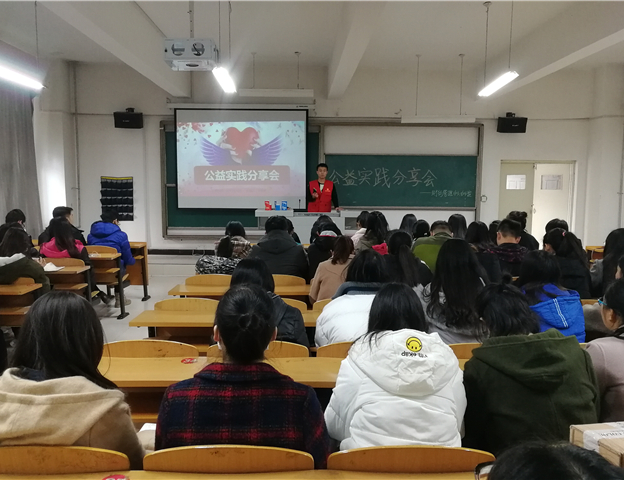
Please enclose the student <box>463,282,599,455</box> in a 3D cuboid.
[{"bbox_3d":[0.771,0.742,1.914,0.480,1.220,0.620,0,6,-1],"label":"student"}]

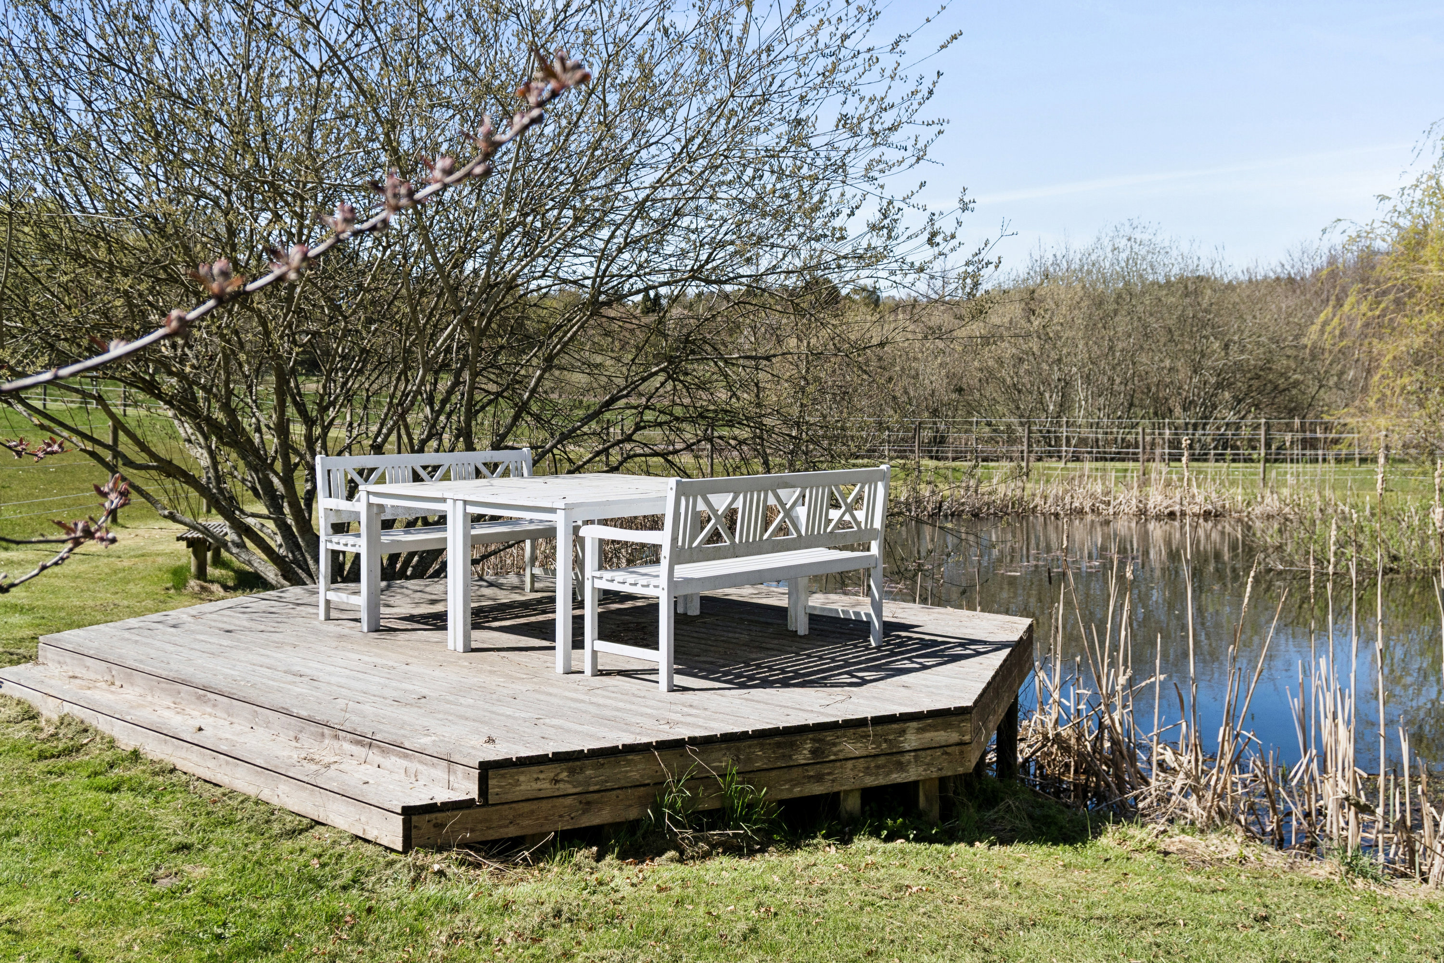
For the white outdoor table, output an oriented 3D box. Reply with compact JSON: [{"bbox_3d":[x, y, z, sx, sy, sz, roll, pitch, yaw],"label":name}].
[{"bbox_3d":[-0.722,0.406,6.940,1.570,0.756,1.677,4,5,41],"label":"white outdoor table"}]

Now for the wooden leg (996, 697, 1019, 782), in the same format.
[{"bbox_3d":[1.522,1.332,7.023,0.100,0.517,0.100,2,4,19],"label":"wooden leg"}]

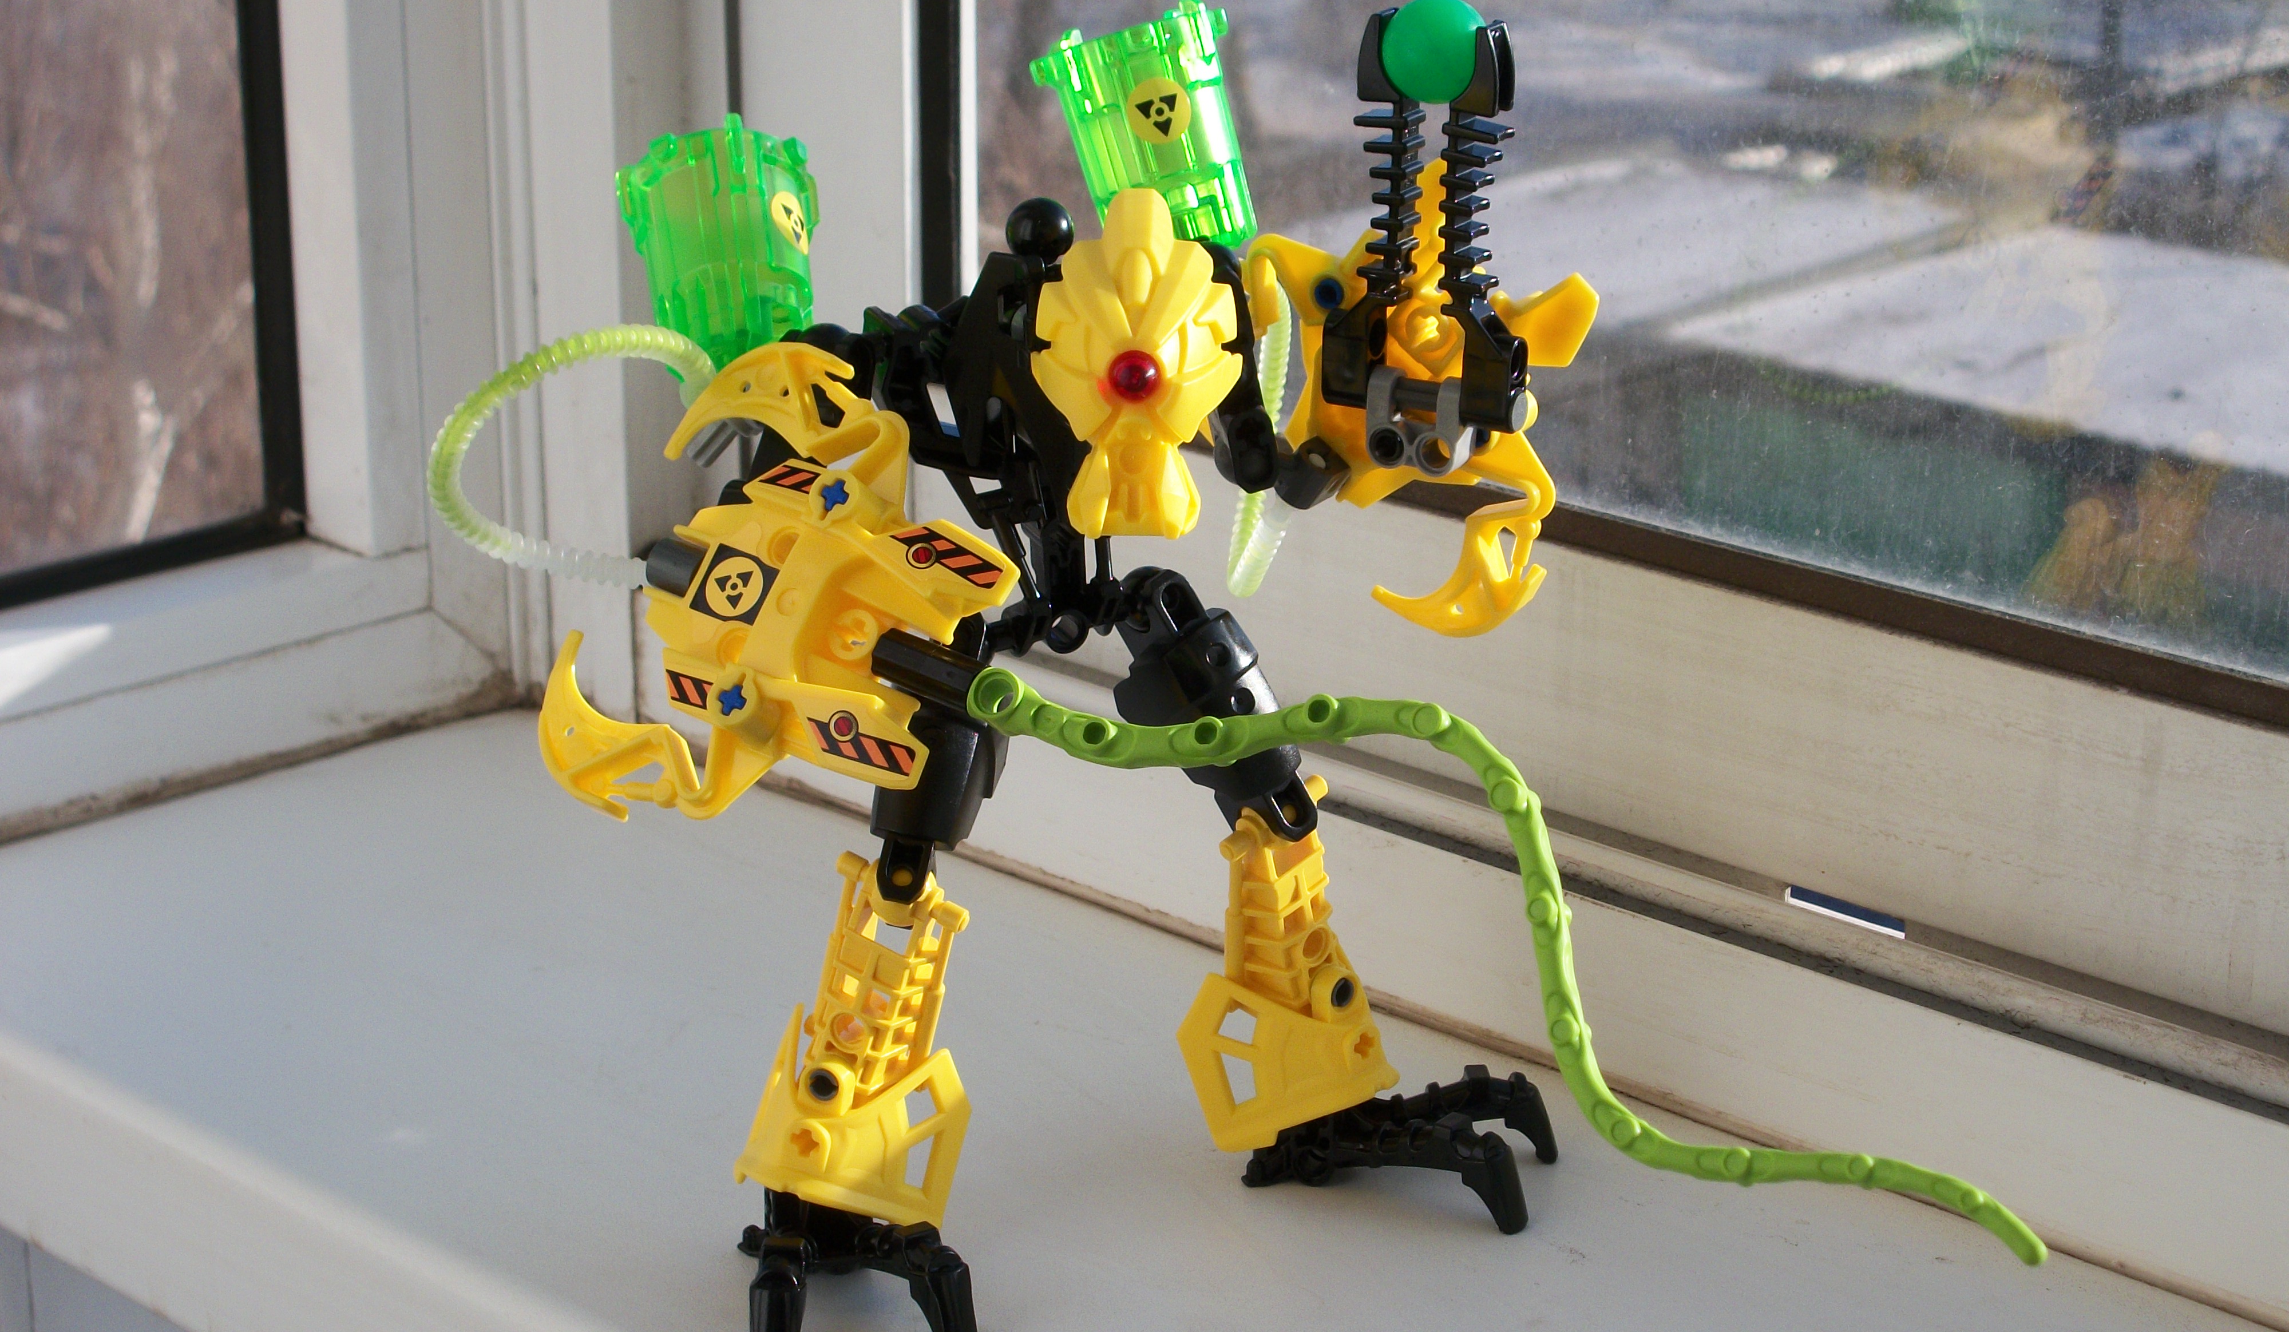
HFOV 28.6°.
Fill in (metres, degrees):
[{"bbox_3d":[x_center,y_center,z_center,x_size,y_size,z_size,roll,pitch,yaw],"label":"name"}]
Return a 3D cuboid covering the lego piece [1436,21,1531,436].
[{"bbox_3d":[0.049,-0.063,0.652,0.011,0.058,0.008,10,20,28],"label":"lego piece"}]

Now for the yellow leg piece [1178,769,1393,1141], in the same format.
[{"bbox_3d":[0.026,0.044,0.702,0.027,0.054,0.040,29,42,32],"label":"yellow leg piece"}]

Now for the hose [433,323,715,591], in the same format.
[{"bbox_3d":[-0.087,-0.032,0.682,0.043,0.039,0.022,0,18,0],"label":"hose"}]

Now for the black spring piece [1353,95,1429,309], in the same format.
[{"bbox_3d":[0.036,-0.068,0.659,0.009,0.029,0.006,10,20,28],"label":"black spring piece"}]

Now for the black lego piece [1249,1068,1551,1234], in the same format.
[{"bbox_3d":[0.039,0.072,0.710,0.048,0.021,0.035,5,18,14],"label":"black lego piece"}]

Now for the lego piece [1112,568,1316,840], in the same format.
[{"bbox_3d":[0.011,0.006,0.693,0.016,0.048,0.020,-37,16,-33],"label":"lego piece"}]

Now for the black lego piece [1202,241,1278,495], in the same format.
[{"bbox_3d":[0.014,-0.044,0.666,0.012,0.039,0.014,0,-22,-16],"label":"black lego piece"}]

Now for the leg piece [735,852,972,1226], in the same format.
[{"bbox_3d":[-0.044,0.055,0.677,0.040,0.054,0.027,21,30,10],"label":"leg piece"}]

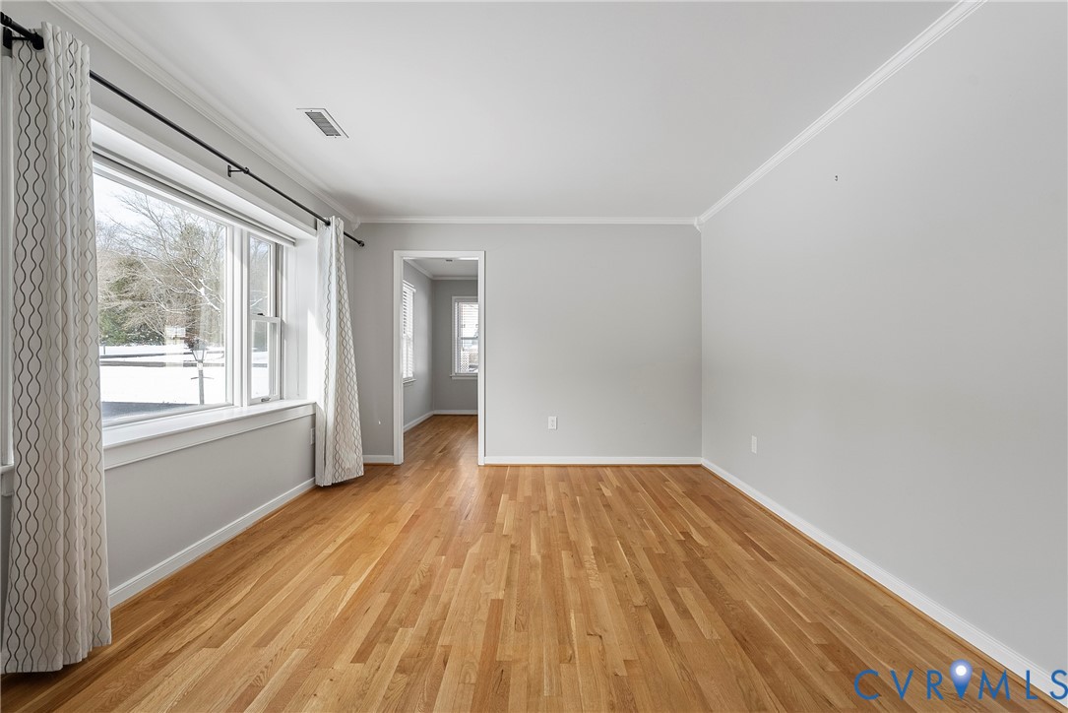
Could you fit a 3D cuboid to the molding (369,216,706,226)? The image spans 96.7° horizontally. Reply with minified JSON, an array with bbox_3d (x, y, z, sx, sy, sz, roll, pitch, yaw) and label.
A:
[{"bbox_3d":[-0.058,-1.333,4.655,3.400,0.068,0.052,0,0,0],"label":"molding"}]

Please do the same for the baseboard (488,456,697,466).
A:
[{"bbox_3d":[0.585,1.033,4.668,2.140,0.090,0.020,0,0,0],"label":"baseboard"}]

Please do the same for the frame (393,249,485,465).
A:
[{"bbox_3d":[-0.926,0.018,4.730,0.895,2.105,0.135,0,0,0],"label":"frame"}]

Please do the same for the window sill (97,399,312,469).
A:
[{"bbox_3d":[-1.927,0.415,2.860,0.380,0.100,2.360,0,0,0],"label":"window sill"}]

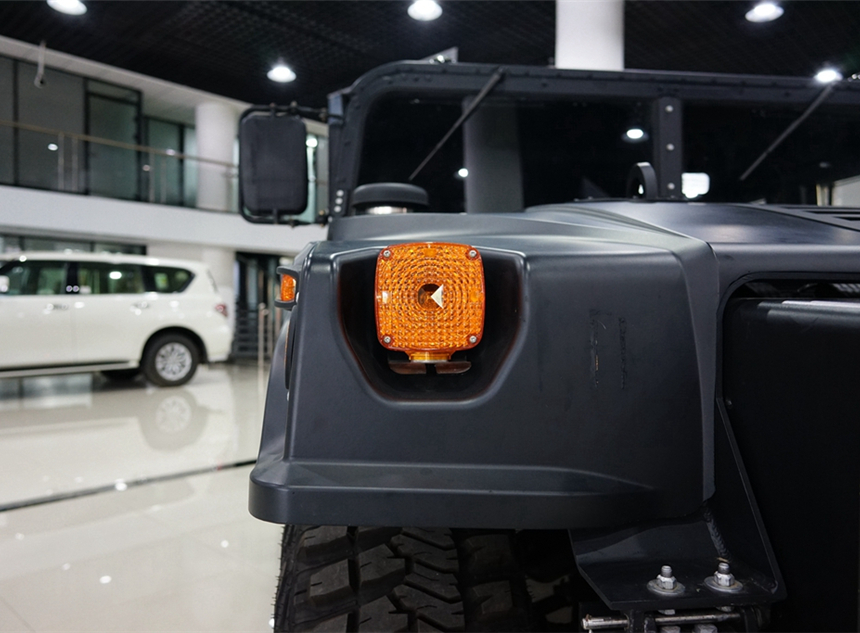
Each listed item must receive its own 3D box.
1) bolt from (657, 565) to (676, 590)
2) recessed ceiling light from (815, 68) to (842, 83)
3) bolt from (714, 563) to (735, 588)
[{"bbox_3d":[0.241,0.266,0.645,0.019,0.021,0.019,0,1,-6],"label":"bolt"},{"bbox_3d":[7.850,-4.760,12.500,0.410,0.100,0.410,0,1,0],"label":"recessed ceiling light"},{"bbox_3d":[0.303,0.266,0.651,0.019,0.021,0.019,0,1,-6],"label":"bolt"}]

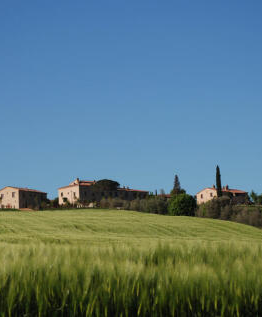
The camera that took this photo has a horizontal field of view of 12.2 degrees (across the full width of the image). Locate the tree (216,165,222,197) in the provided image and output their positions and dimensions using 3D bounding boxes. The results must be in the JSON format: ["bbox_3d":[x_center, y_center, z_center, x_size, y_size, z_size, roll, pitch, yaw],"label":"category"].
[{"bbox_3d":[29.970,9.160,420.000,1.900,14.000,1.900,0,-5,0],"label":"tree"}]

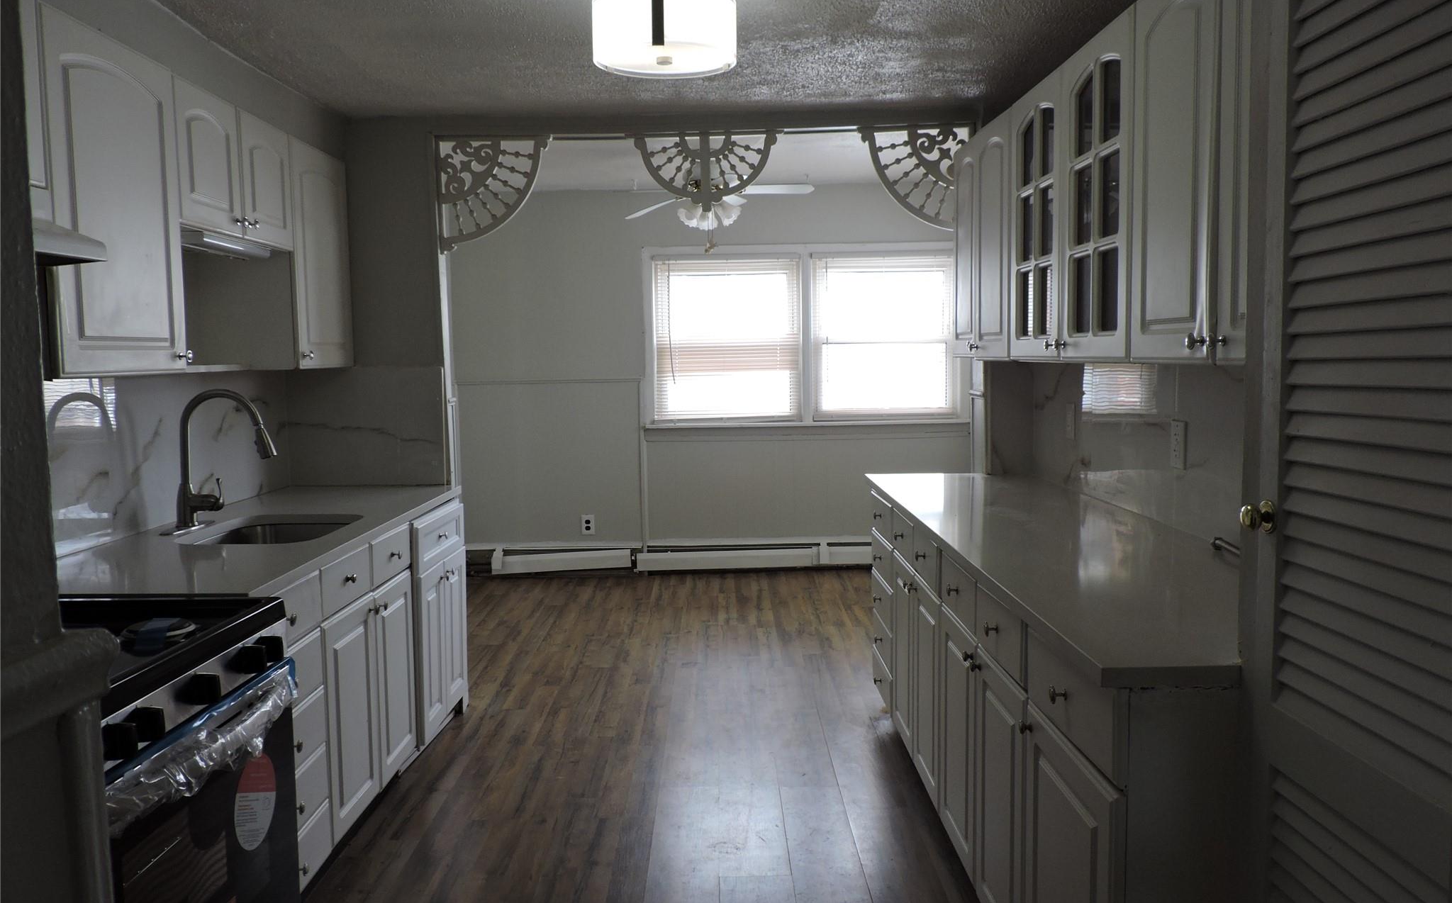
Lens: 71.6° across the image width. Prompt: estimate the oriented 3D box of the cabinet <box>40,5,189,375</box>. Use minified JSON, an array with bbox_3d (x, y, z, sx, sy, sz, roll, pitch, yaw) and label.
[{"bbox_3d":[-1.563,-0.566,2.359,0.295,0.754,0.501,-1,5,0],"label":"cabinet"}]

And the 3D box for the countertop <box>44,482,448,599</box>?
[{"bbox_3d":[-1.351,0.236,2.998,0.689,0.035,1.785,-1,5,0],"label":"countertop"}]

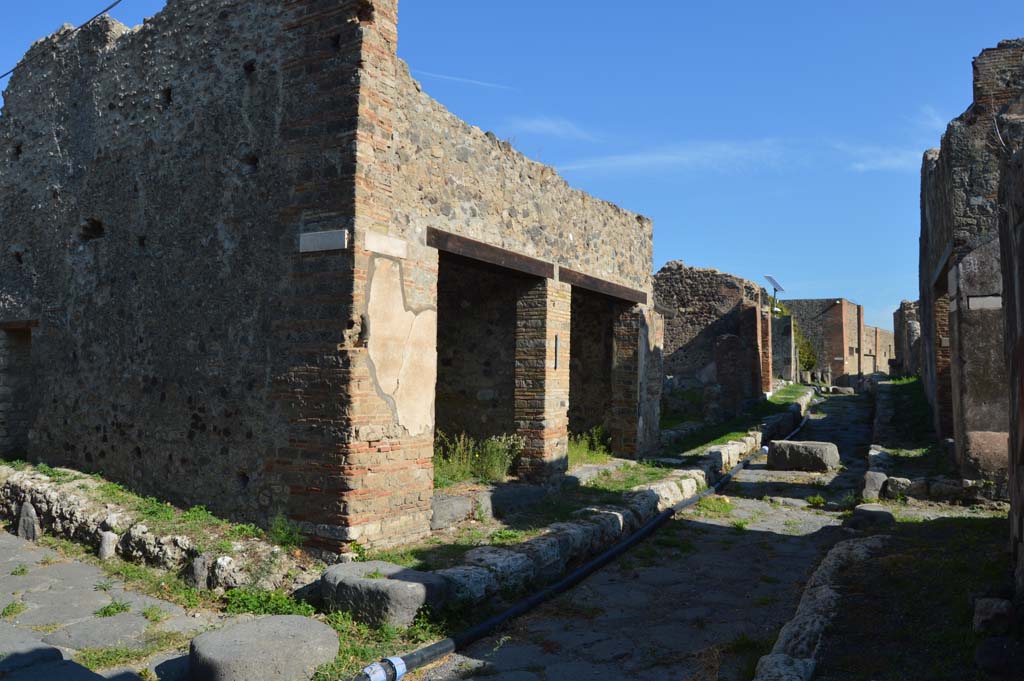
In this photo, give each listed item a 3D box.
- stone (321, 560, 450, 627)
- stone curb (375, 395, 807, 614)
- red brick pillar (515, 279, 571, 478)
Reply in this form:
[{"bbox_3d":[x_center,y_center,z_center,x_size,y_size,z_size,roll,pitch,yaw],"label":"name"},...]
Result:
[{"bbox_3d":[-0.810,1.655,5.055,0.750,0.290,0.430,1,-1,13],"label":"stone"},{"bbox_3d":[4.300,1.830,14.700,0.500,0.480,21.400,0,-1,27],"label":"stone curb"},{"bbox_3d":[0.345,0.400,8.360,0.370,2.100,0.600,0,-1,29],"label":"red brick pillar"}]

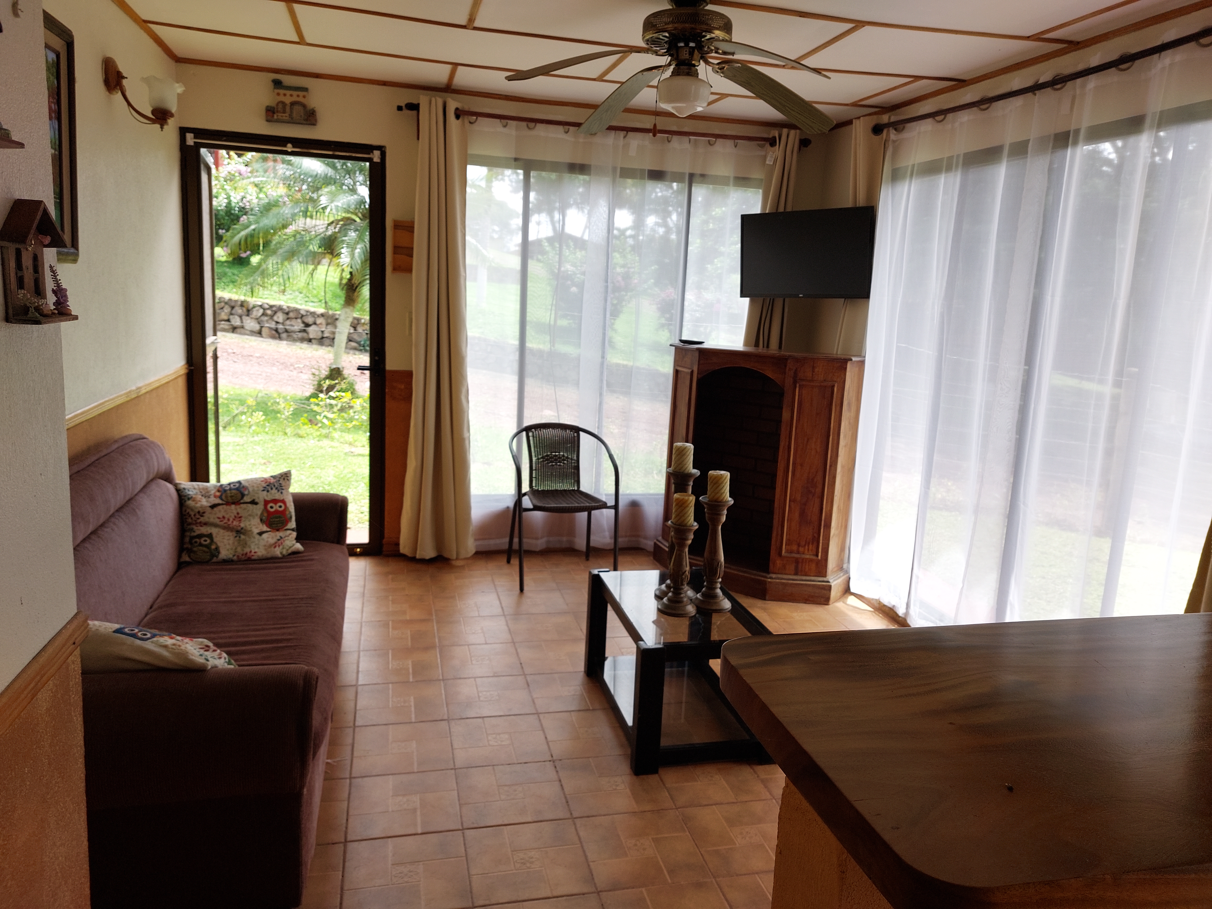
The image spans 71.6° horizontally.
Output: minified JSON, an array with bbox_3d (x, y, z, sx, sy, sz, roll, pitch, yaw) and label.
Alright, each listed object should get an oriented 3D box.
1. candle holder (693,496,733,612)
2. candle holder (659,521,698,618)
[{"bbox_3d":[0.376,0.338,2.866,0.138,0.376,0.138,0,11,-14],"label":"candle holder"},{"bbox_3d":[0.246,0.374,2.772,0.129,0.293,0.129,0,11,-14],"label":"candle holder"}]

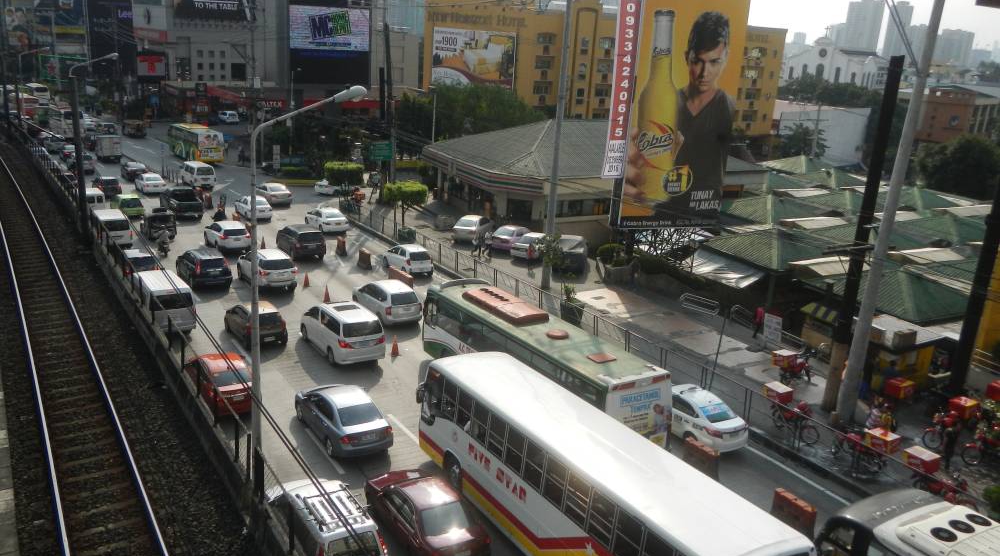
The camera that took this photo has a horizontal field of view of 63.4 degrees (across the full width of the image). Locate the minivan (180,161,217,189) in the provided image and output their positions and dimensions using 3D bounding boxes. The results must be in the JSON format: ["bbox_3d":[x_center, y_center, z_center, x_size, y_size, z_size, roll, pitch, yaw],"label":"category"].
[{"bbox_3d":[-26.213,-8.950,70.332,1.700,1.970,4.700,-7,18,-34],"label":"minivan"}]

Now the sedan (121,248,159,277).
[{"bbox_3d":[-18.576,-0.674,41.241,1.720,1.470,4.400,-6,17,-32],"label":"sedan"}]

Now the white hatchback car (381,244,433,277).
[{"bbox_3d":[-5.337,-1.119,46.626,1.603,1.493,3.612,-7,17,-34],"label":"white hatchback car"}]

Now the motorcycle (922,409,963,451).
[{"bbox_3d":[15.116,5.143,27.309,1.950,1.120,0.750,-6,17,-32],"label":"motorcycle"}]

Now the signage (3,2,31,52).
[{"bbox_3d":[-101.489,-52.690,170.144,4.750,9.710,0.600,-6,18,-29],"label":"signage"}]

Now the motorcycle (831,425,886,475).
[{"bbox_3d":[10.886,5.169,24.394,0.720,1.060,1.950,-5,16,-30],"label":"motorcycle"}]

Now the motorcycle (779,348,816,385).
[{"bbox_3d":[11.775,3.649,32.114,1.850,1.120,0.680,-2,15,-18],"label":"motorcycle"}]

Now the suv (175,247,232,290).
[{"bbox_3d":[-15.284,-0.711,41.634,1.820,1.680,4.550,-6,17,-32],"label":"suv"}]

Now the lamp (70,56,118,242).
[{"bbox_3d":[-18.877,-6.242,38.135,1.850,8.250,0.400,-6,17,-32],"label":"lamp"}]

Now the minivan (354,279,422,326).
[{"bbox_3d":[-5.326,0.934,37.173,1.800,1.680,4.500,-6,16,-30],"label":"minivan"}]

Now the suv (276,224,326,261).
[{"bbox_3d":[-12.073,-2.273,48.874,1.839,1.840,4.694,-5,17,-31],"label":"suv"}]

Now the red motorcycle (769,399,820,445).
[{"bbox_3d":[9.933,4.822,27.198,0.650,1.080,1.850,-5,16,-29],"label":"red motorcycle"}]

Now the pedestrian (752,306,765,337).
[{"bbox_3d":[12.553,2.137,39.433,0.480,1.660,0.420,-12,22,-43],"label":"pedestrian"}]

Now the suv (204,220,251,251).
[{"bbox_3d":[-16.653,-2.687,49.198,1.830,1.670,4.570,-6,17,-32],"label":"suv"}]

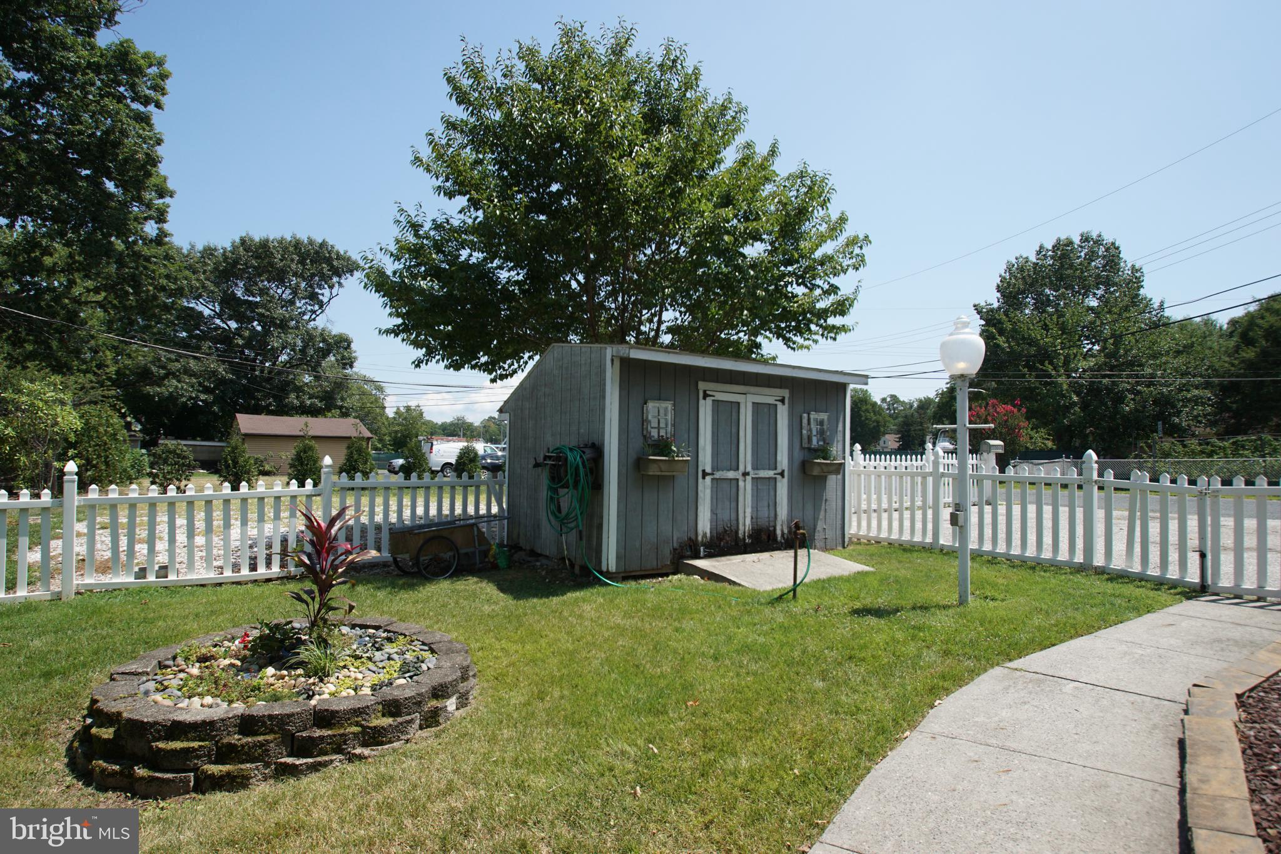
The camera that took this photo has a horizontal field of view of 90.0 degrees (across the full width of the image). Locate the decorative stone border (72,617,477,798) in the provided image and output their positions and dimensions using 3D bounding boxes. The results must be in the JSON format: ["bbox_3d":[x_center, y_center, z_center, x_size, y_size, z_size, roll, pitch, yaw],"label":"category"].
[{"bbox_3d":[-1.720,1.310,3.240,1.740,0.280,1.740,0,-1,0],"label":"decorative stone border"}]

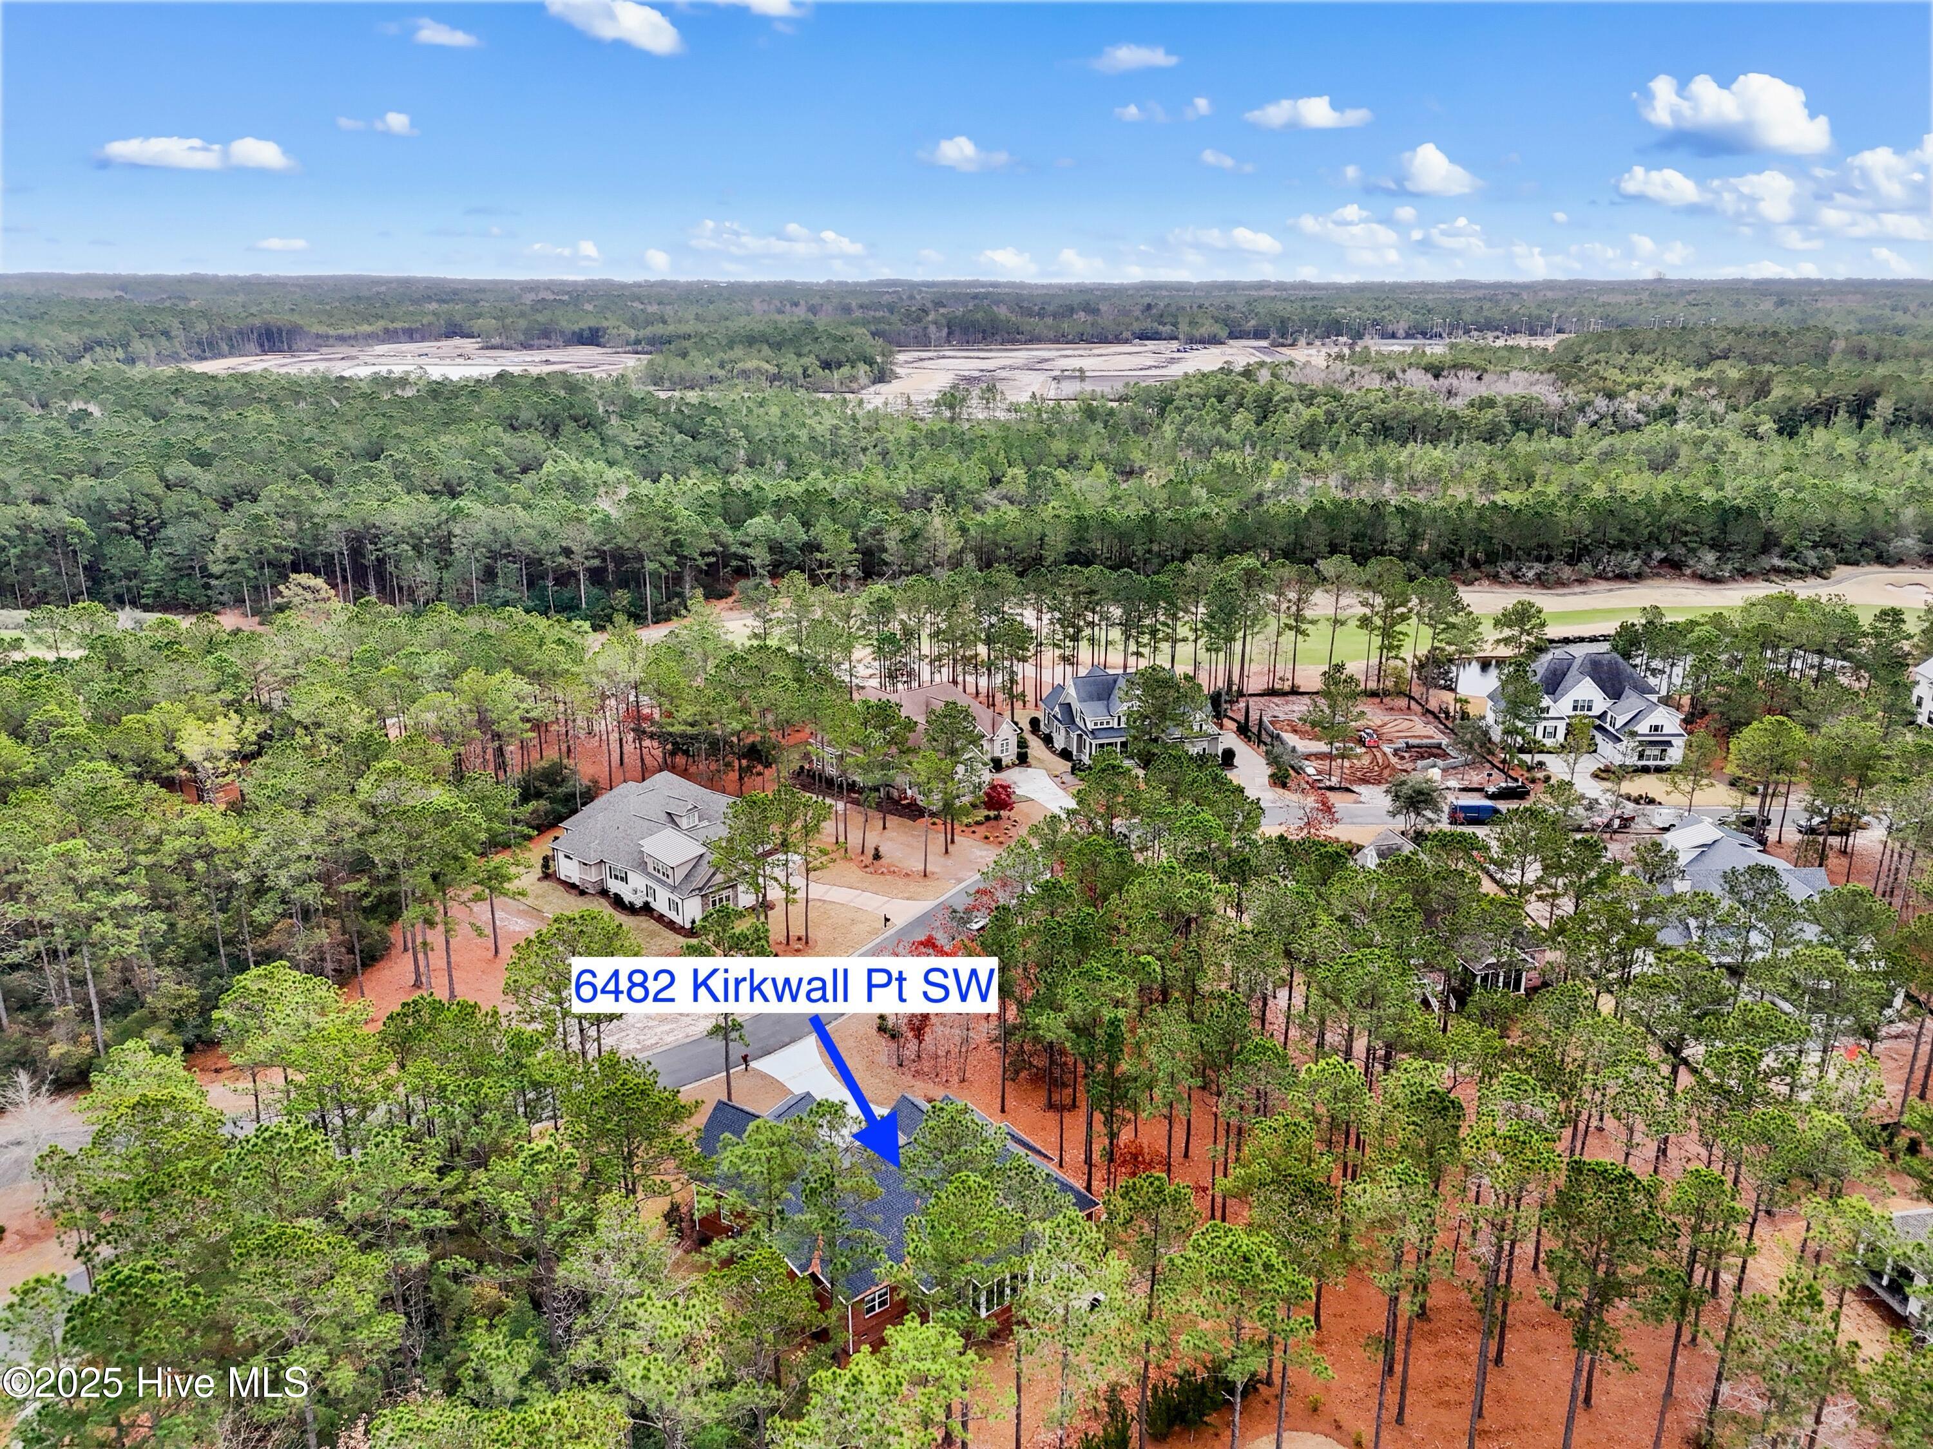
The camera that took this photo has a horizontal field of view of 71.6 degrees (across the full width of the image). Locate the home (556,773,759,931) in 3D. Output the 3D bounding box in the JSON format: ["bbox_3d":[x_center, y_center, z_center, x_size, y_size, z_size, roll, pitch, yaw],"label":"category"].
[{"bbox_3d":[-30.260,11.420,140.980,24.500,8.400,19.500,17,25,40],"label":"home"}]

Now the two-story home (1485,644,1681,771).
[{"bbox_3d":[83.630,-2.570,180.240,22.000,10.600,19.700,-1,19,-3],"label":"two-story home"}]

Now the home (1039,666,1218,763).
[{"bbox_3d":[20.990,-2.610,181.330,18.000,9.600,20.700,-6,20,-19],"label":"home"}]

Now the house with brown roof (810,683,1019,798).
[{"bbox_3d":[-4.000,1.440,170.940,21.300,8.400,23.500,-16,24,-39],"label":"house with brown roof"}]

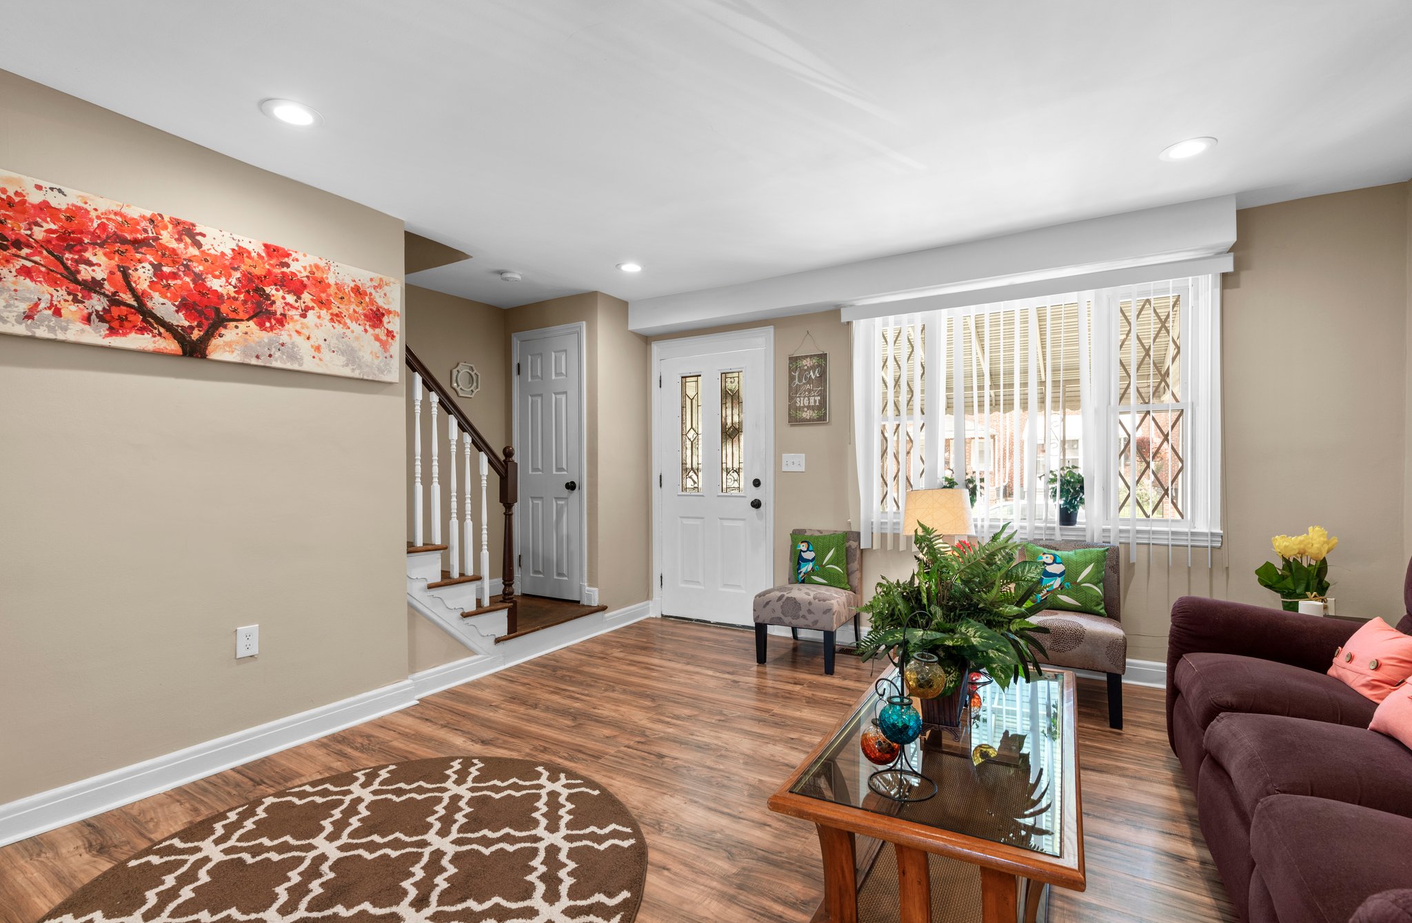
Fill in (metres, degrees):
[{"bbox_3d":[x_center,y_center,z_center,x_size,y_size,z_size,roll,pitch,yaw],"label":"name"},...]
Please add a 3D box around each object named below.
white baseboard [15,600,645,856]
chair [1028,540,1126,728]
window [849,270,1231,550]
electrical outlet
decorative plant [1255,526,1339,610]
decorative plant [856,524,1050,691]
[{"bbox_3d":[-1.353,1.158,3.477,0.045,0.130,3.600,-1,-1,30],"label":"white baseboard"},{"bbox_3d":[1.832,0.822,3.205,0.510,0.770,0.670,-1,-1,31],"label":"chair"},{"bbox_3d":[1.788,-0.215,3.651,1.915,1.512,0.100,-1,-1,31],"label":"window"},{"bbox_3d":[-1.873,0.737,2.567,0.010,0.126,0.077,-1,-1,31],"label":"electrical outlet"},{"bbox_3d":[2.702,0.513,2.869,0.280,0.430,0.270,-1,-1,31],"label":"decorative plant"},{"bbox_3d":[0.737,0.414,1.870,0.550,0.450,0.480,-1,-1,31],"label":"decorative plant"}]

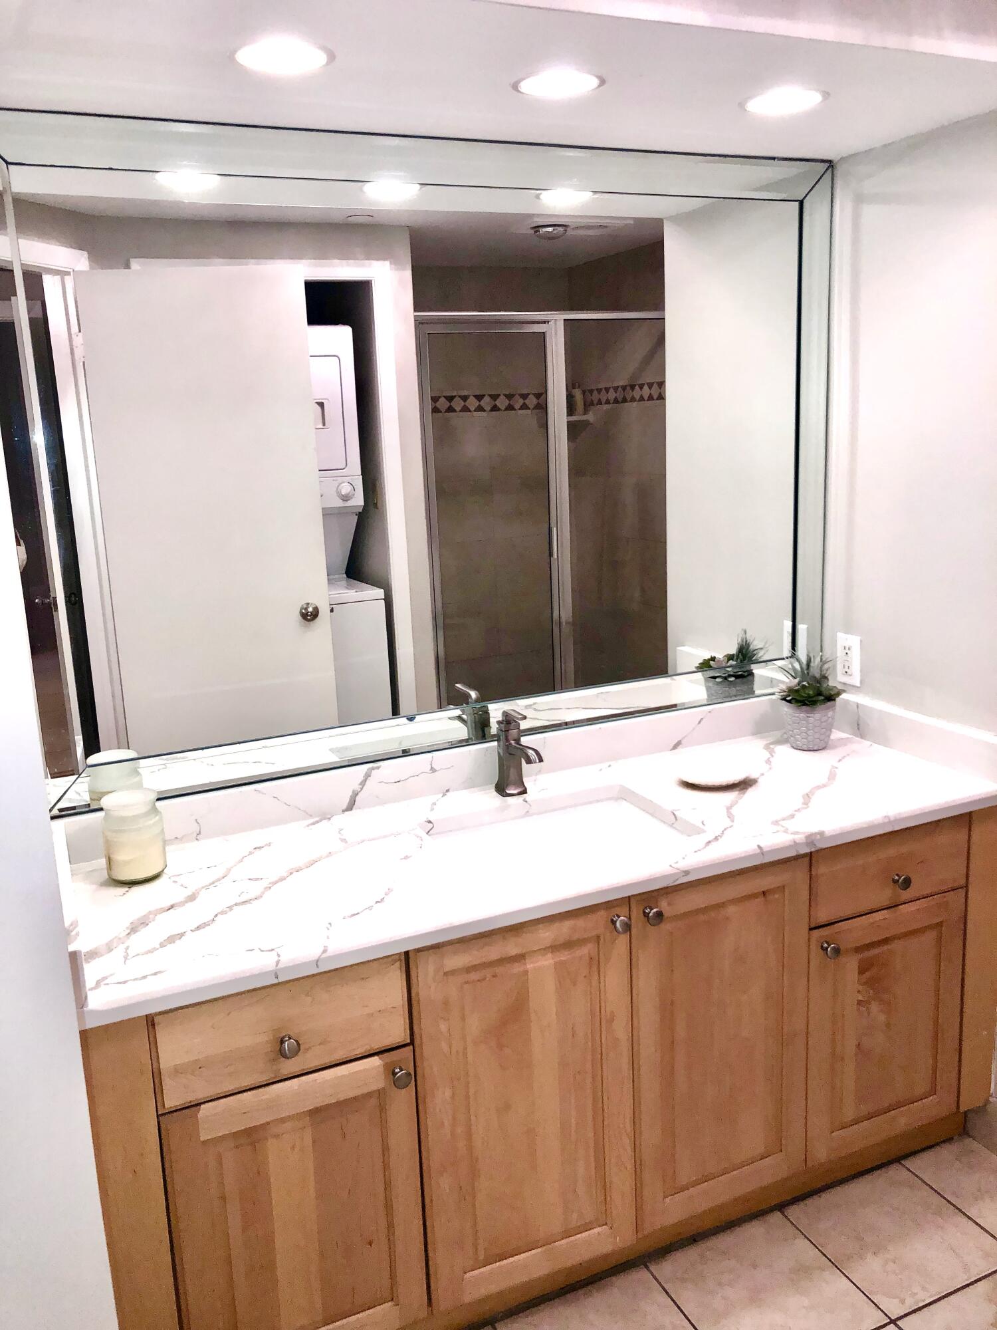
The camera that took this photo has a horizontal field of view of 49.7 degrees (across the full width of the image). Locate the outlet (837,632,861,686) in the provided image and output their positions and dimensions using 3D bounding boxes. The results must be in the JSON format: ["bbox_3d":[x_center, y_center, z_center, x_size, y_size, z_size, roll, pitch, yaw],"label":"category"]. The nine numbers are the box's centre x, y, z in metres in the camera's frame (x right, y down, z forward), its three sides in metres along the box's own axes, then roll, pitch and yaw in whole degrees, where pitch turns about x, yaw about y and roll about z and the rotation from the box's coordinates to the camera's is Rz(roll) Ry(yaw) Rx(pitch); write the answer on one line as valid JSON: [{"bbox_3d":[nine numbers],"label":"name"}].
[{"bbox_3d":[0.808,-0.015,2.486,0.009,0.115,0.071,-8,13,-23],"label":"outlet"}]

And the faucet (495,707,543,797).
[{"bbox_3d":[0.042,0.184,2.148,0.053,0.177,0.155,-8,13,-23],"label":"faucet"}]

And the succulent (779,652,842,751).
[{"bbox_3d":[0.699,0.083,2.396,0.140,0.204,0.140,-3,12,1],"label":"succulent"}]

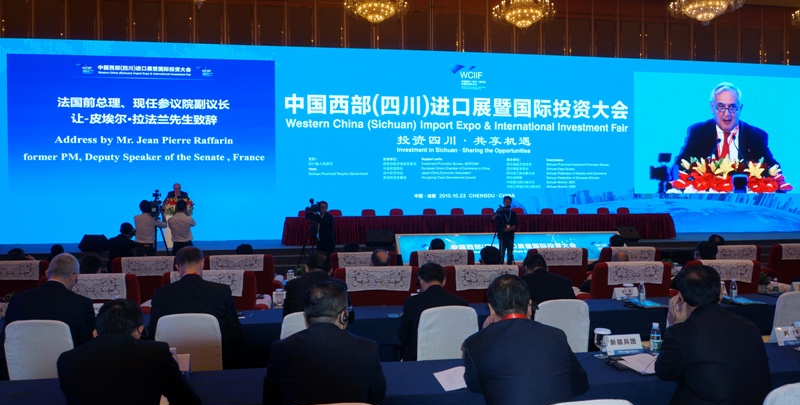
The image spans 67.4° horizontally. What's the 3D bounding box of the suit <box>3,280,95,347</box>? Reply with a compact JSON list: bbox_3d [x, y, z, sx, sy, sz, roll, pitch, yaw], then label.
[{"bbox_3d":[-2.470,0.889,4.260,0.560,0.680,0.420,0,0,-9],"label":"suit"}]

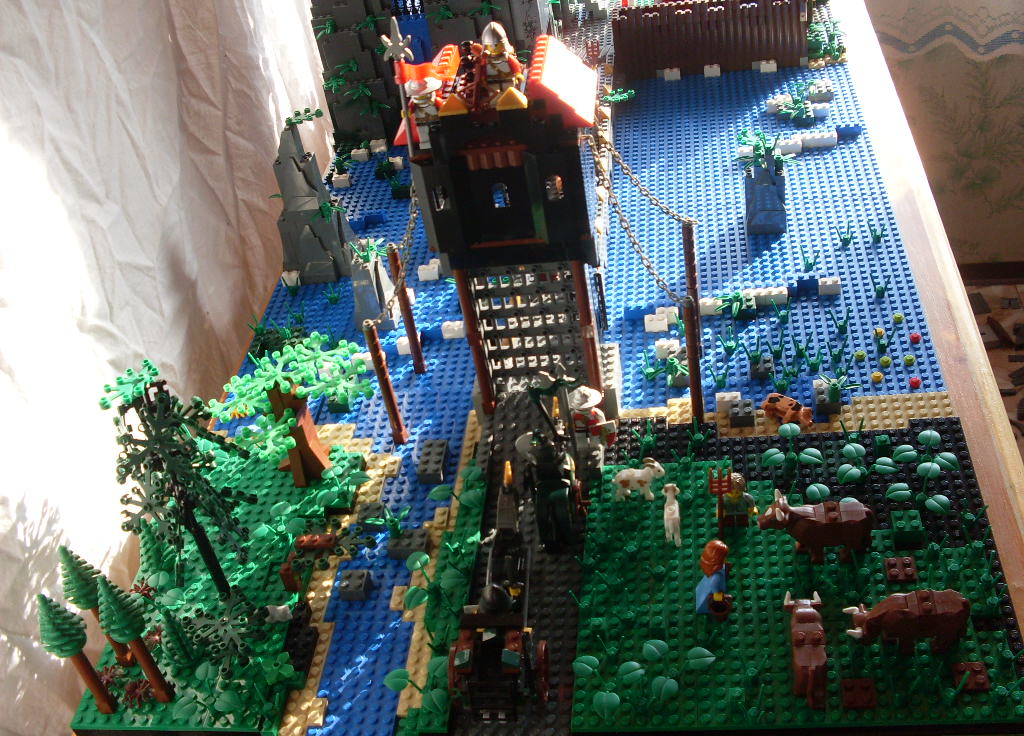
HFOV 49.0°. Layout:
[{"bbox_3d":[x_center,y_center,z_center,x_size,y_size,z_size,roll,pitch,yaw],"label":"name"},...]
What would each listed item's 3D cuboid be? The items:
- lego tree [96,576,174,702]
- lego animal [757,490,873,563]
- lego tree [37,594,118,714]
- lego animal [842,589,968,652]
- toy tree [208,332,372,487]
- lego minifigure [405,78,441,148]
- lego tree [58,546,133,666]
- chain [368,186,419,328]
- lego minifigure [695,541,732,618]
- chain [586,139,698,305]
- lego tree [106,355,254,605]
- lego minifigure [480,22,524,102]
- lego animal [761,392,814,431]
[{"bbox_3d":[-0.203,0.148,0.605,0.024,0.098,0.024,-3,38,10],"label":"lego tree"},{"bbox_3d":[0.168,0.087,0.623,0.062,0.042,0.020,-3,38,10],"label":"lego animal"},{"bbox_3d":[-0.233,0.153,0.600,0.027,0.096,0.027,-3,39,10],"label":"lego tree"},{"bbox_3d":[0.200,0.129,0.574,0.063,0.033,0.018,-3,39,10],"label":"lego animal"},{"bbox_3d":[-0.137,0.031,0.739,0.110,0.084,0.100,-3,39,10],"label":"toy tree"},{"bbox_3d":[-0.049,-0.145,0.642,0.025,0.042,0.016,-3,39,10],"label":"lego minifigure"},{"bbox_3d":[-0.233,0.135,0.631,0.024,0.098,0.024,-3,38,10],"label":"lego tree"},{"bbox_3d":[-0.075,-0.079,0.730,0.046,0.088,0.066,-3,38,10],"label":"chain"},{"bbox_3d":[0.108,0.114,0.606,0.019,0.045,0.027,-3,39,10],"label":"lego minifigure"},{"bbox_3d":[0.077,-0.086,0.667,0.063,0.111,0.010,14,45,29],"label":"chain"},{"bbox_3d":[-0.177,0.076,0.632,0.062,0.166,0.058,-3,38,10],"label":"lego tree"},{"bbox_3d":[-0.005,-0.169,0.634,0.025,0.043,0.015,-3,39,10],"label":"lego minifigure"},{"bbox_3d":[0.179,0.028,0.727,0.033,0.019,0.015,21,47,35],"label":"lego animal"}]

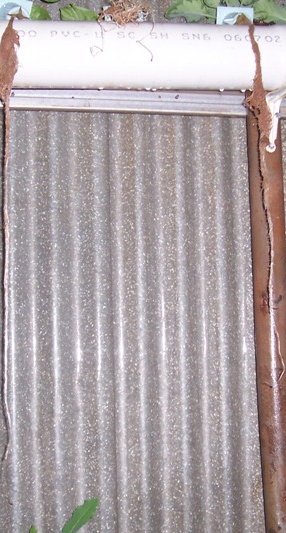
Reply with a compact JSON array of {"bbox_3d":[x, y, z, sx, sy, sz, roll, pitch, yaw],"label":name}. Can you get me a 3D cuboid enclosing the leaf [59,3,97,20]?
[{"bbox_3d":[-0.114,-0.448,1.335,0.068,0.036,0.042,-1,-4,-3],"label":"leaf"}]

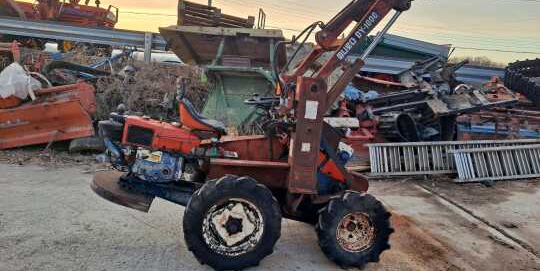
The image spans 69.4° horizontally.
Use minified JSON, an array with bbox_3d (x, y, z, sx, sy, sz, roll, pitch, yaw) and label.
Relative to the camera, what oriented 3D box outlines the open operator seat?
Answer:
[{"bbox_3d":[-0.629,-0.172,3.632,0.420,0.340,0.450,7,7,-7],"label":"open operator seat"}]

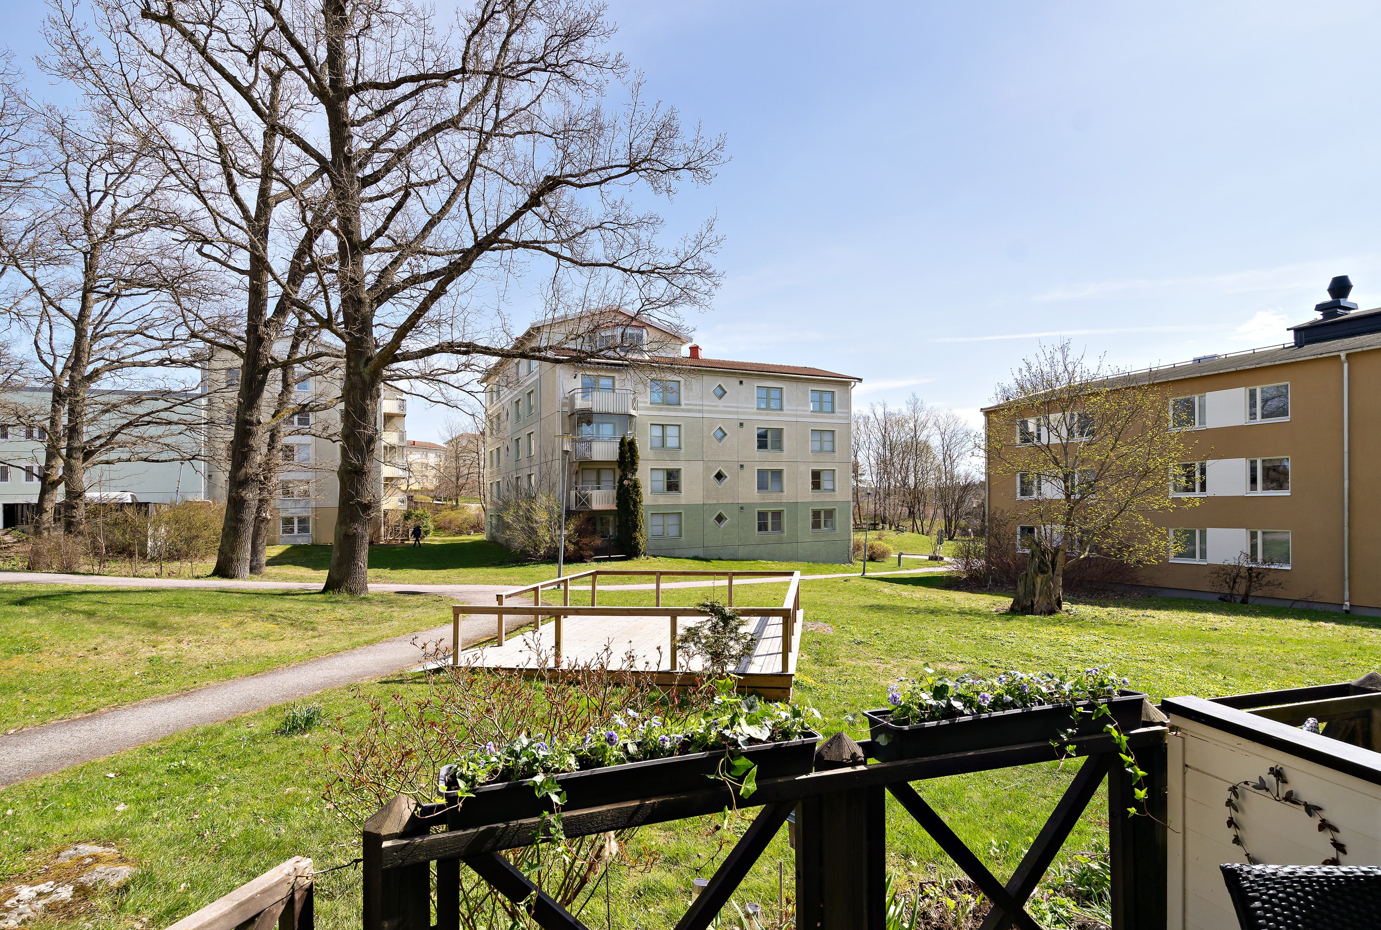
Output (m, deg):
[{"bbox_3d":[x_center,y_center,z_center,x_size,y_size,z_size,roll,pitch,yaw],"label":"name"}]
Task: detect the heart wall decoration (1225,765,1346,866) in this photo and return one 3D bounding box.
[{"bbox_3d":[1.390,0.865,1.468,0.035,0.300,0.250,0,-3,-14],"label":"heart wall decoration"}]

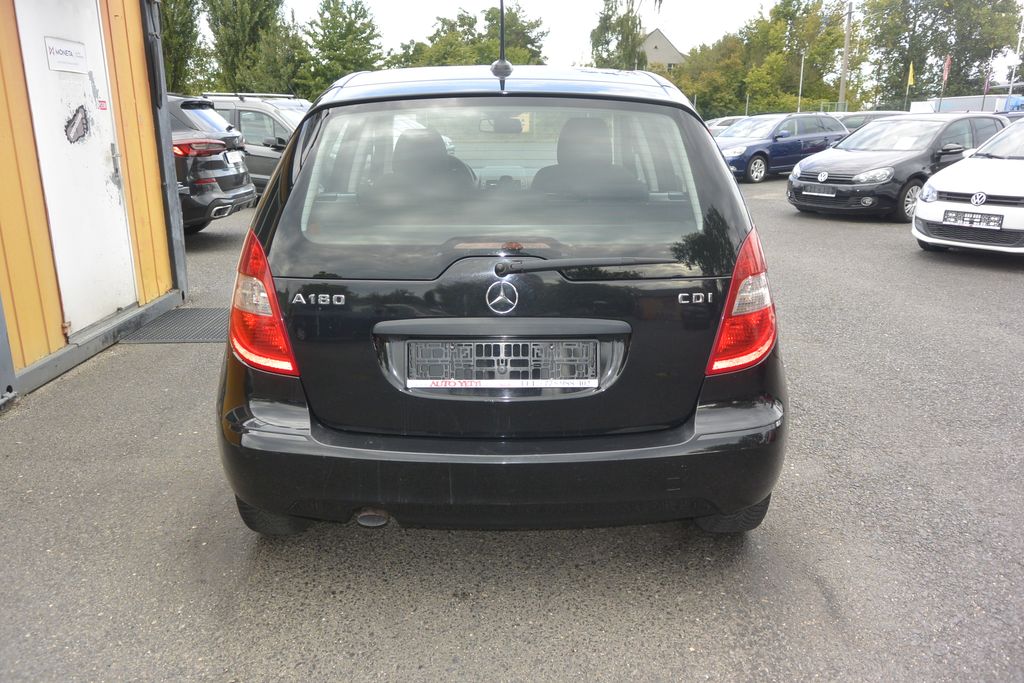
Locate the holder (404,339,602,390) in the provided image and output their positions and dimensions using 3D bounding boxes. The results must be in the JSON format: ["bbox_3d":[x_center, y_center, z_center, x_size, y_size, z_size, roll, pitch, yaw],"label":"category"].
[{"bbox_3d":[-0.026,0.062,2.160,0.535,0.135,0.025,0,16,-1],"label":"holder"}]

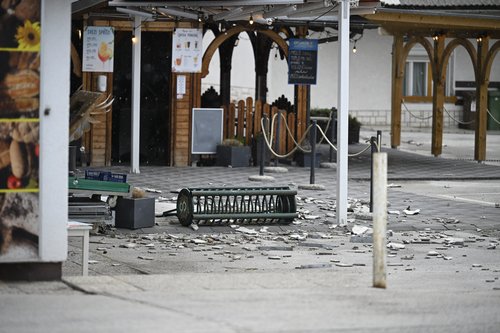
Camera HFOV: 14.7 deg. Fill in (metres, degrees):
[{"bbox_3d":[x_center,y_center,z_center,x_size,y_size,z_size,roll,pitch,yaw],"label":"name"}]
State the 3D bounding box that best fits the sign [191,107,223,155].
[{"bbox_3d":[-0.672,-0.560,31.100,0.500,0.720,0.050,0,4,-11],"label":"sign"}]

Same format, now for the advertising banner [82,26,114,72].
[{"bbox_3d":[-2.380,-1.843,30.600,0.490,0.710,0.020,0,4,-11],"label":"advertising banner"}]

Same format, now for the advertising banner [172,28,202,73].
[{"bbox_3d":[-0.994,-1.835,30.850,0.480,0.700,0.020,0,4,-11],"label":"advertising banner"}]

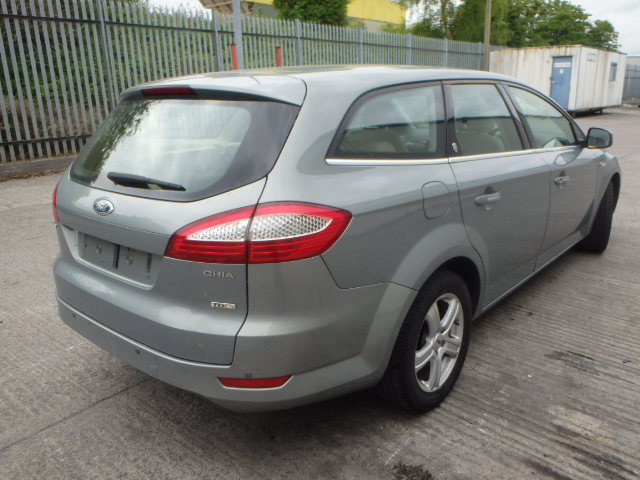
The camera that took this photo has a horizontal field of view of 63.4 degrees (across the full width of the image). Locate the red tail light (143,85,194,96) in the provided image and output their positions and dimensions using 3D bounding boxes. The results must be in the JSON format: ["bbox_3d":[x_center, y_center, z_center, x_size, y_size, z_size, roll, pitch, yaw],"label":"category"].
[{"bbox_3d":[-0.608,-0.600,2.086,0.360,0.040,0.050,11,20,40],"label":"red tail light"}]

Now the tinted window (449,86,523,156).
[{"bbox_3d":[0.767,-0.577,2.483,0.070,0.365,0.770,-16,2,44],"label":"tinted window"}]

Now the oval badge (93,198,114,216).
[{"bbox_3d":[-0.815,-0.124,1.948,0.150,0.066,0.020,11,-8,40],"label":"oval badge"}]

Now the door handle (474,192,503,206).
[{"bbox_3d":[0.768,-0.189,2.362,0.055,0.050,0.230,11,20,40],"label":"door handle"}]

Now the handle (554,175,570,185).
[{"bbox_3d":[1.486,-0.376,3.175,0.055,0.050,0.225,11,20,40],"label":"handle"}]

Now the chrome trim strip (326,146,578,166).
[{"bbox_3d":[0.894,-0.440,2.577,0.070,0.080,2.550,11,16,40],"label":"chrome trim strip"}]

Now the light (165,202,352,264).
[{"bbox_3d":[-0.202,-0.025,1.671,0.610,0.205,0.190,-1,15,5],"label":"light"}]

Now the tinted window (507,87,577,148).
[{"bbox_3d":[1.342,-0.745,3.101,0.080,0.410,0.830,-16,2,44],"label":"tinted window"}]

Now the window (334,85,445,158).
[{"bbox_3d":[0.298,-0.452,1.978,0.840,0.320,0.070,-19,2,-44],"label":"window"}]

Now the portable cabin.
[{"bbox_3d":[11.660,-7.647,24.891,3.550,2.500,8.600,10,20,38],"label":"portable cabin"}]

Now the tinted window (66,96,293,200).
[{"bbox_3d":[-0.668,-0.367,2.067,1.310,0.460,0.130,11,-19,40],"label":"tinted window"}]

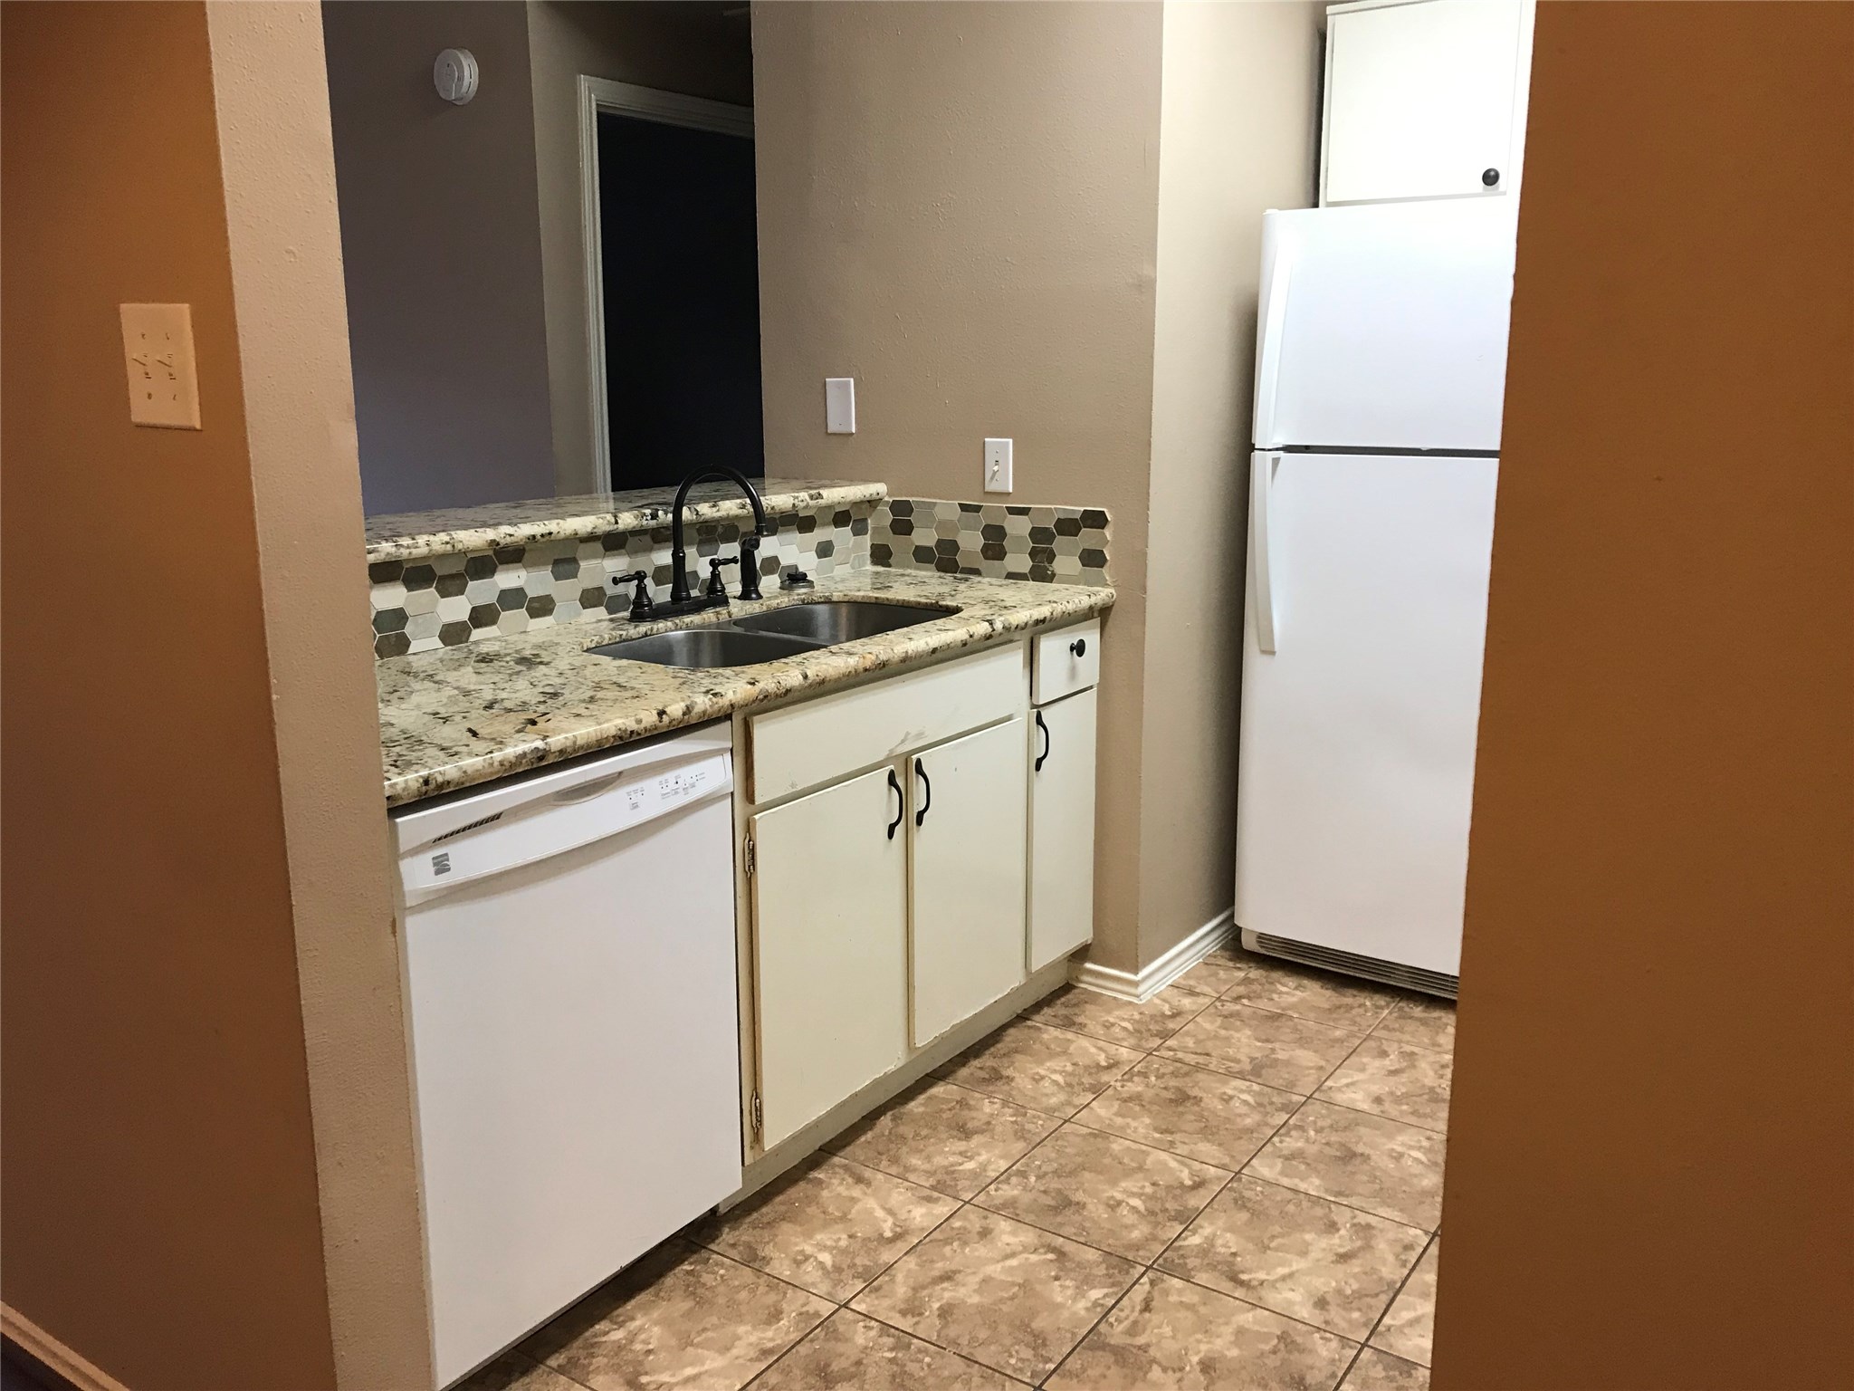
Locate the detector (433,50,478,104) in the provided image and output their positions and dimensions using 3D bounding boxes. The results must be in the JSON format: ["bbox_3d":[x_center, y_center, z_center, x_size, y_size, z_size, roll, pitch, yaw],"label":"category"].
[{"bbox_3d":[-1.216,-1.595,3.863,0.135,0.135,0.040,8,14,34],"label":"detector"}]

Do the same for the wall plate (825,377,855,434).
[{"bbox_3d":[-0.202,-0.669,3.473,0.079,0.124,0.007,8,14,34],"label":"wall plate"}]

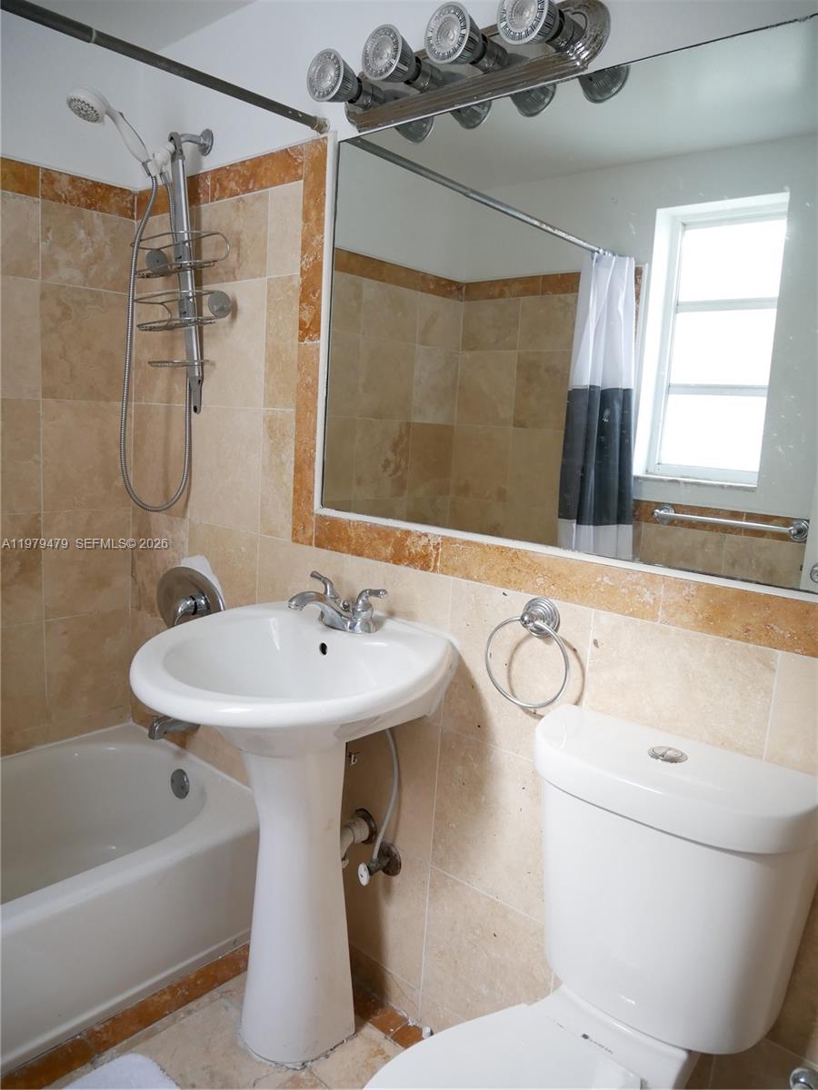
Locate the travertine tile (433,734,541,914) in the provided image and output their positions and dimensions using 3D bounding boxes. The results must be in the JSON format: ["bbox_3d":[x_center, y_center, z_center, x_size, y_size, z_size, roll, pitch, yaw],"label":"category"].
[{"bbox_3d":[0.175,0.544,1.478,0.304,0.304,0.010,11,11,40],"label":"travertine tile"}]

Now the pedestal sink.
[{"bbox_3d":[-0.276,0.611,1.523,0.560,0.883,0.530,11,12,39],"label":"pedestal sink"}]

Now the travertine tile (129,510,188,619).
[{"bbox_3d":[-0.722,0.062,2.199,0.299,0.309,0.012,11,12,40],"label":"travertine tile"}]

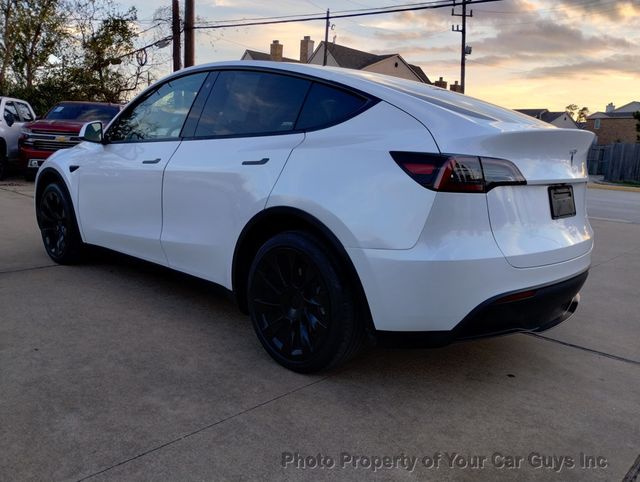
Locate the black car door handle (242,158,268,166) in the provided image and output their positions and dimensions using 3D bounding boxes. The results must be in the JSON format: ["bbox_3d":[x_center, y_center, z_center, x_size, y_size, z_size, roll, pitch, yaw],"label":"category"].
[{"bbox_3d":[-0.323,-0.398,2.605,0.215,0.045,0.030,12,14,42],"label":"black car door handle"}]

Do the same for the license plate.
[{"bbox_3d":[1.181,-0.189,2.517,0.020,0.160,0.310,-7,1,44],"label":"license plate"}]

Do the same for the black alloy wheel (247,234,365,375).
[{"bbox_3d":[-0.049,0.291,2.607,0.710,0.710,0.250,12,14,42],"label":"black alloy wheel"}]

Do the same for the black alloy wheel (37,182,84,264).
[{"bbox_3d":[-2.162,-0.147,4.530,0.710,0.710,0.250,12,14,42],"label":"black alloy wheel"}]

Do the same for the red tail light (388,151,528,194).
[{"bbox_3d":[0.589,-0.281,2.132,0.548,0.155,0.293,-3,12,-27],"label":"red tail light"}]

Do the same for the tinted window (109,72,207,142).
[{"bbox_3d":[-1.140,-0.902,3.557,1.030,0.510,0.070,12,-11,42],"label":"tinted window"}]

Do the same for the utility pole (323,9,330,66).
[{"bbox_3d":[0.346,-11.220,37.960,0.300,10.780,0.300,2,10,0],"label":"utility pole"}]

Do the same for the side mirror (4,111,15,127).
[{"bbox_3d":[-7.538,-2.945,12.600,0.260,0.300,0.200,2,10,0],"label":"side mirror"}]

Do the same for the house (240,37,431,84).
[{"bbox_3d":[1.200,-10.726,39.878,14.500,9.200,11.000,2,10,0],"label":"house"}]

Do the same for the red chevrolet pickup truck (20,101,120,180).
[{"bbox_3d":[-5.823,-2.650,13.760,2.060,1.920,5.880,1,11,-8],"label":"red chevrolet pickup truck"}]

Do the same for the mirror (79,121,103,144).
[{"bbox_3d":[-1.612,-0.784,3.720,0.140,0.160,0.215,12,14,42],"label":"mirror"}]

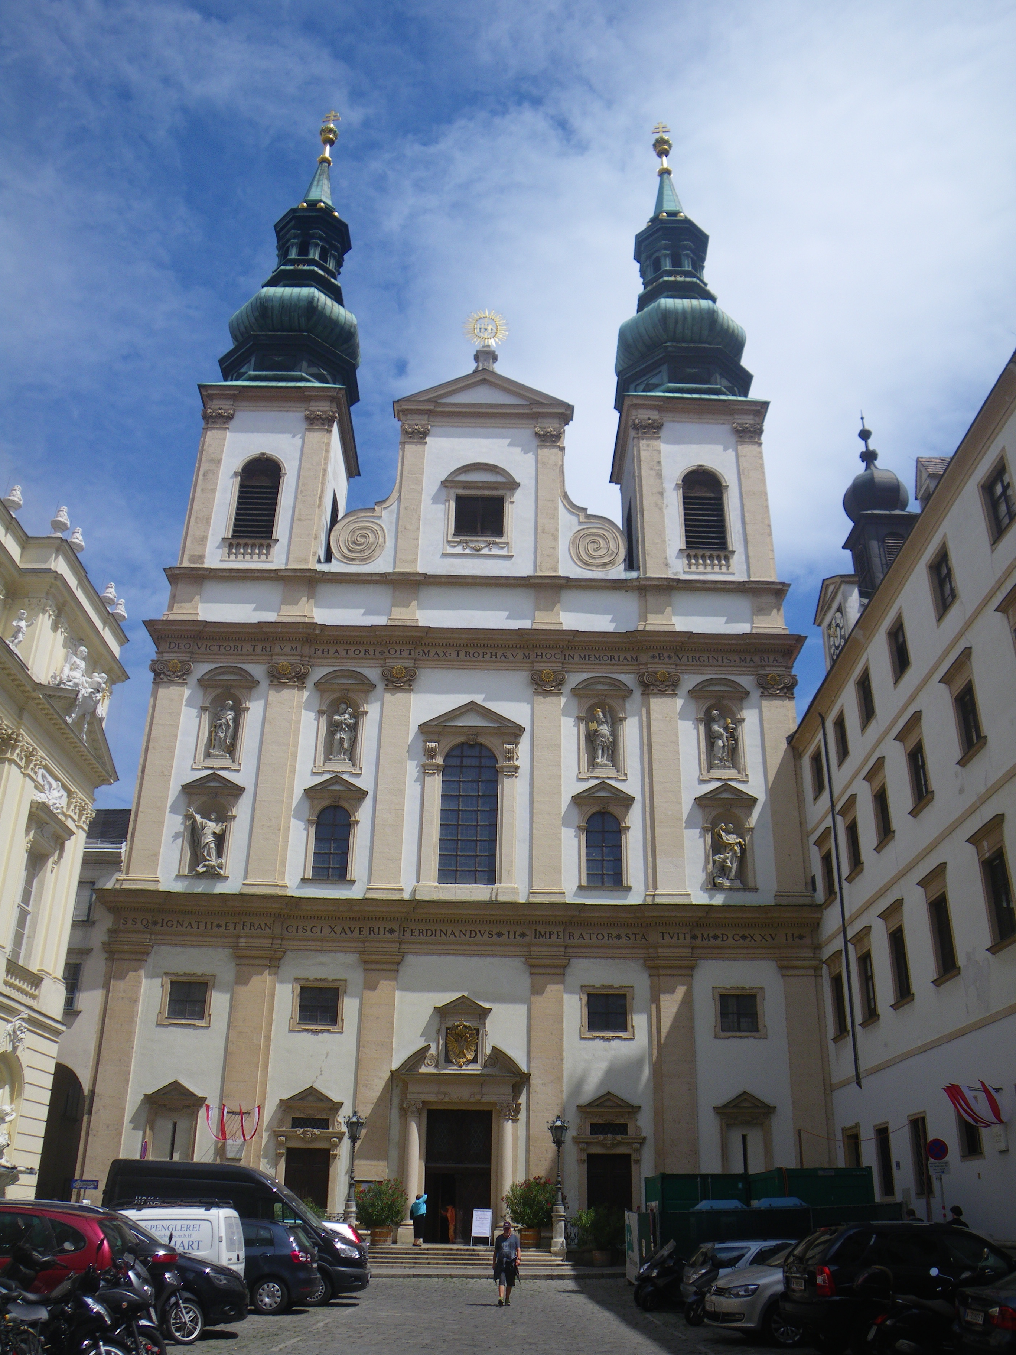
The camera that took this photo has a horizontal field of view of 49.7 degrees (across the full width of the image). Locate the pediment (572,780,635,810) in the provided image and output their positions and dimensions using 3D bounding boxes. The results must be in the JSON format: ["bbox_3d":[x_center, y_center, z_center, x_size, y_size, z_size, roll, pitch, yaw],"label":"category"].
[{"bbox_3d":[3.902,4.743,44.644,2.500,1.050,0.550,1,-26,0],"label":"pediment"}]

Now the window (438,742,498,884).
[{"bbox_3d":[-1.596,5.574,45.497,2.290,6.103,0.250,1,-24,-1],"label":"window"}]

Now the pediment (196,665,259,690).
[{"bbox_3d":[-12.261,0.003,48.402,2.606,0.852,0.600,1,-26,-1],"label":"pediment"}]

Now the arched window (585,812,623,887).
[{"bbox_3d":[3.963,7.019,44.912,1.448,3.129,0.220,1,-24,-1],"label":"arched window"}]

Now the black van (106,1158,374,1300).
[{"bbox_3d":[-5.703,11.989,23.741,5.537,2.640,2.030,1,-26,-1],"label":"black van"}]

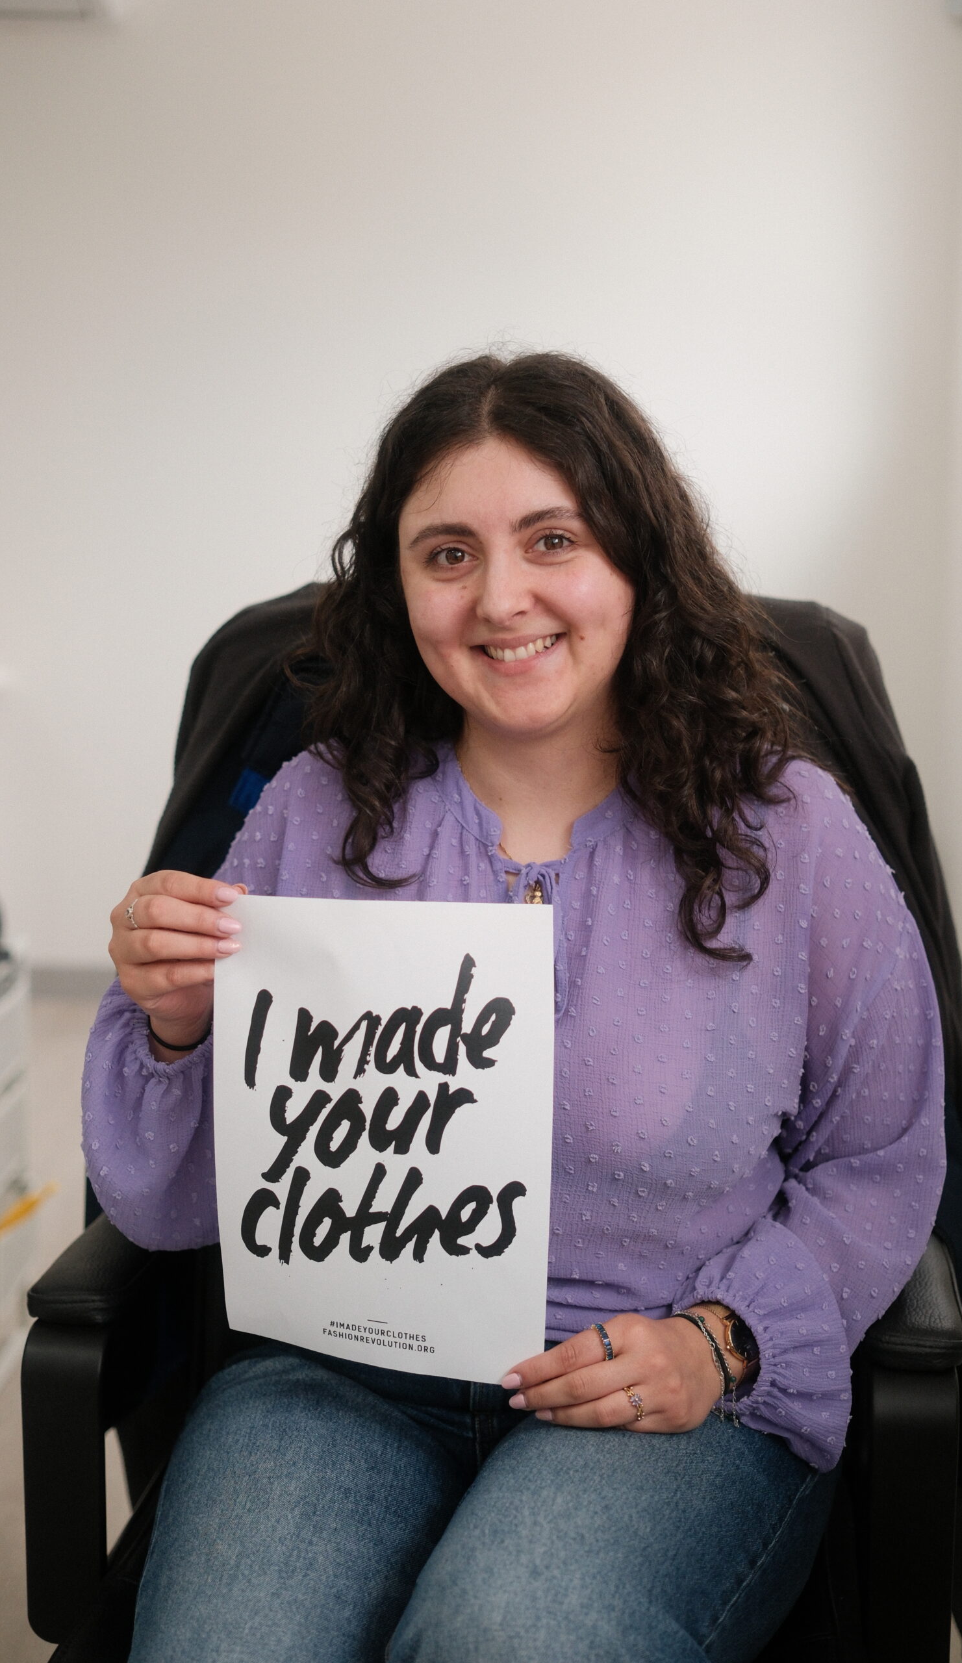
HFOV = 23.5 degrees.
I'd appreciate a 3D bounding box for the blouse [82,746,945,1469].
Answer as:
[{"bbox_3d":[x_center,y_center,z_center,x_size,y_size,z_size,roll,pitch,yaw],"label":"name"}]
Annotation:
[{"bbox_3d":[0.032,0.167,1.579,0.560,0.450,0.350,1,8,9],"label":"blouse"}]

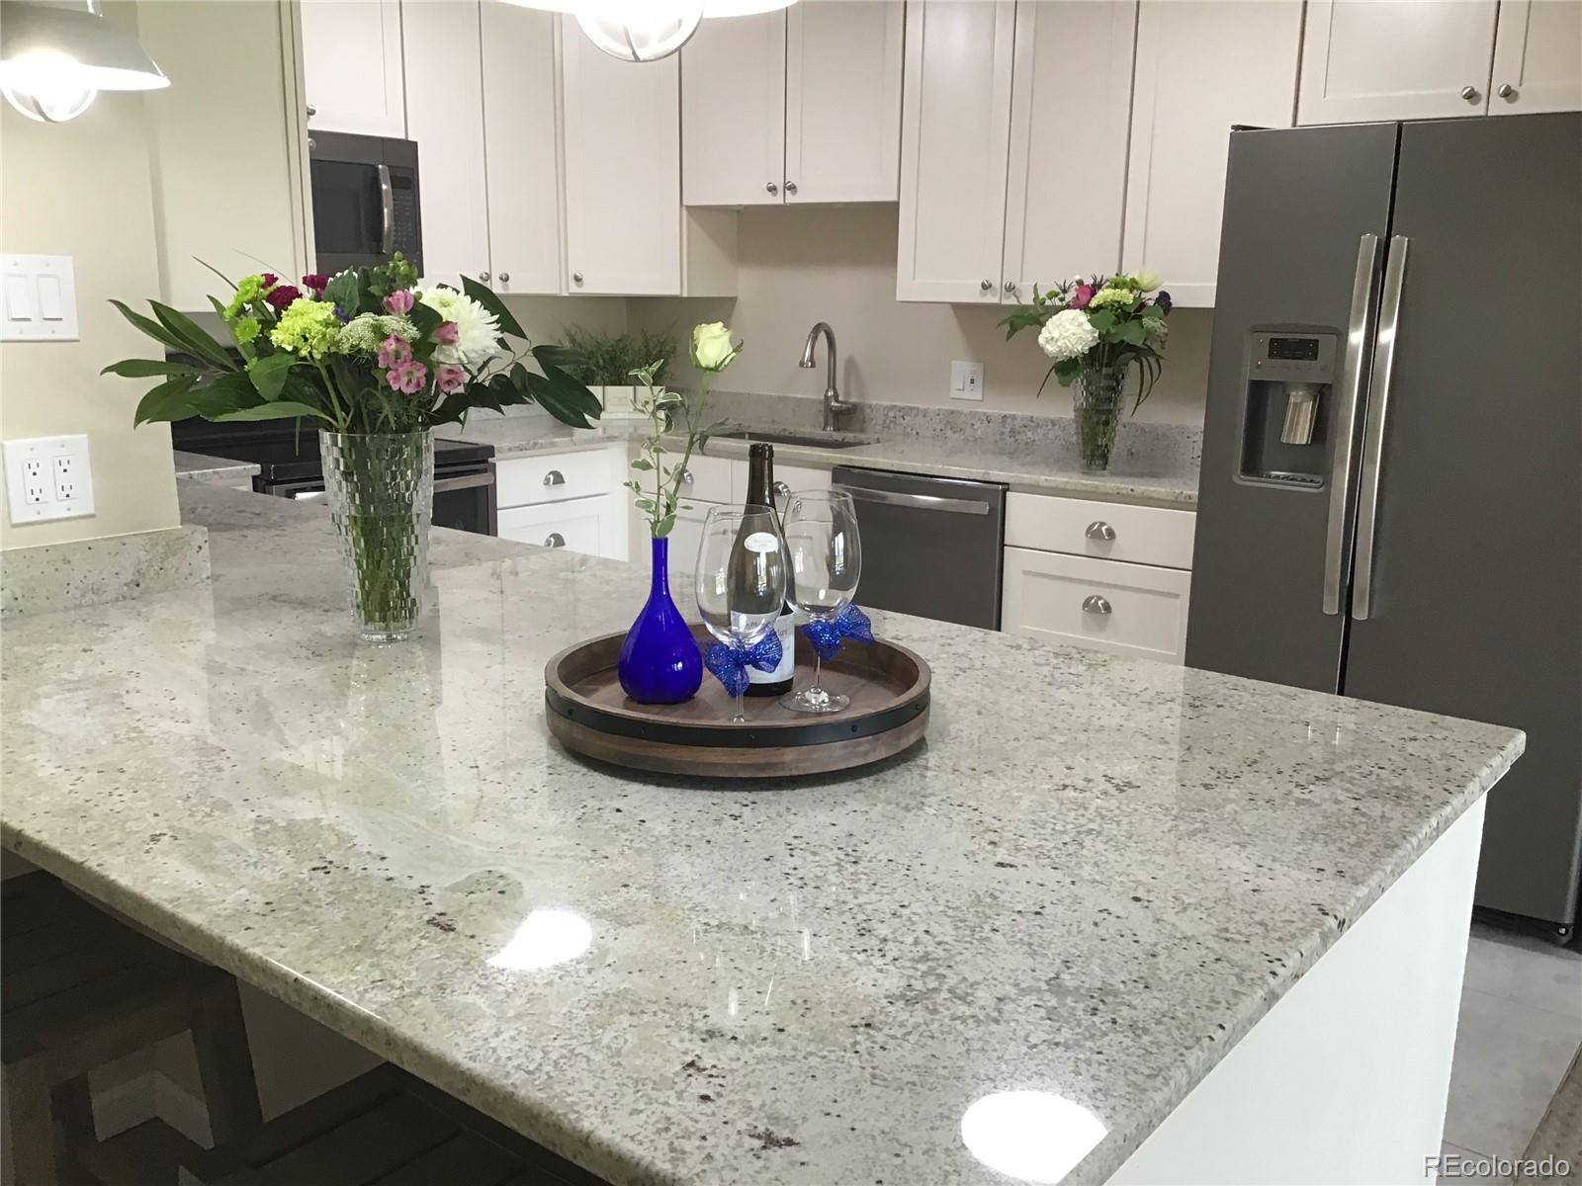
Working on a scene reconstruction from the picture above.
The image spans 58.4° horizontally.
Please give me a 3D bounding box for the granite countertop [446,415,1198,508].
[{"bbox_3d":[0.022,-0.431,4.471,2.744,0.040,1.216,10,15,38],"label":"granite countertop"}]

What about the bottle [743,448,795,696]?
[{"bbox_3d":[-0.033,-0.029,1.678,0.081,0.292,0.081,1,12,-1],"label":"bottle"}]

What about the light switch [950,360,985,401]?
[{"bbox_3d":[0.577,-0.699,4.664,0.121,0.121,0.012,11,15,38],"label":"light switch"}]

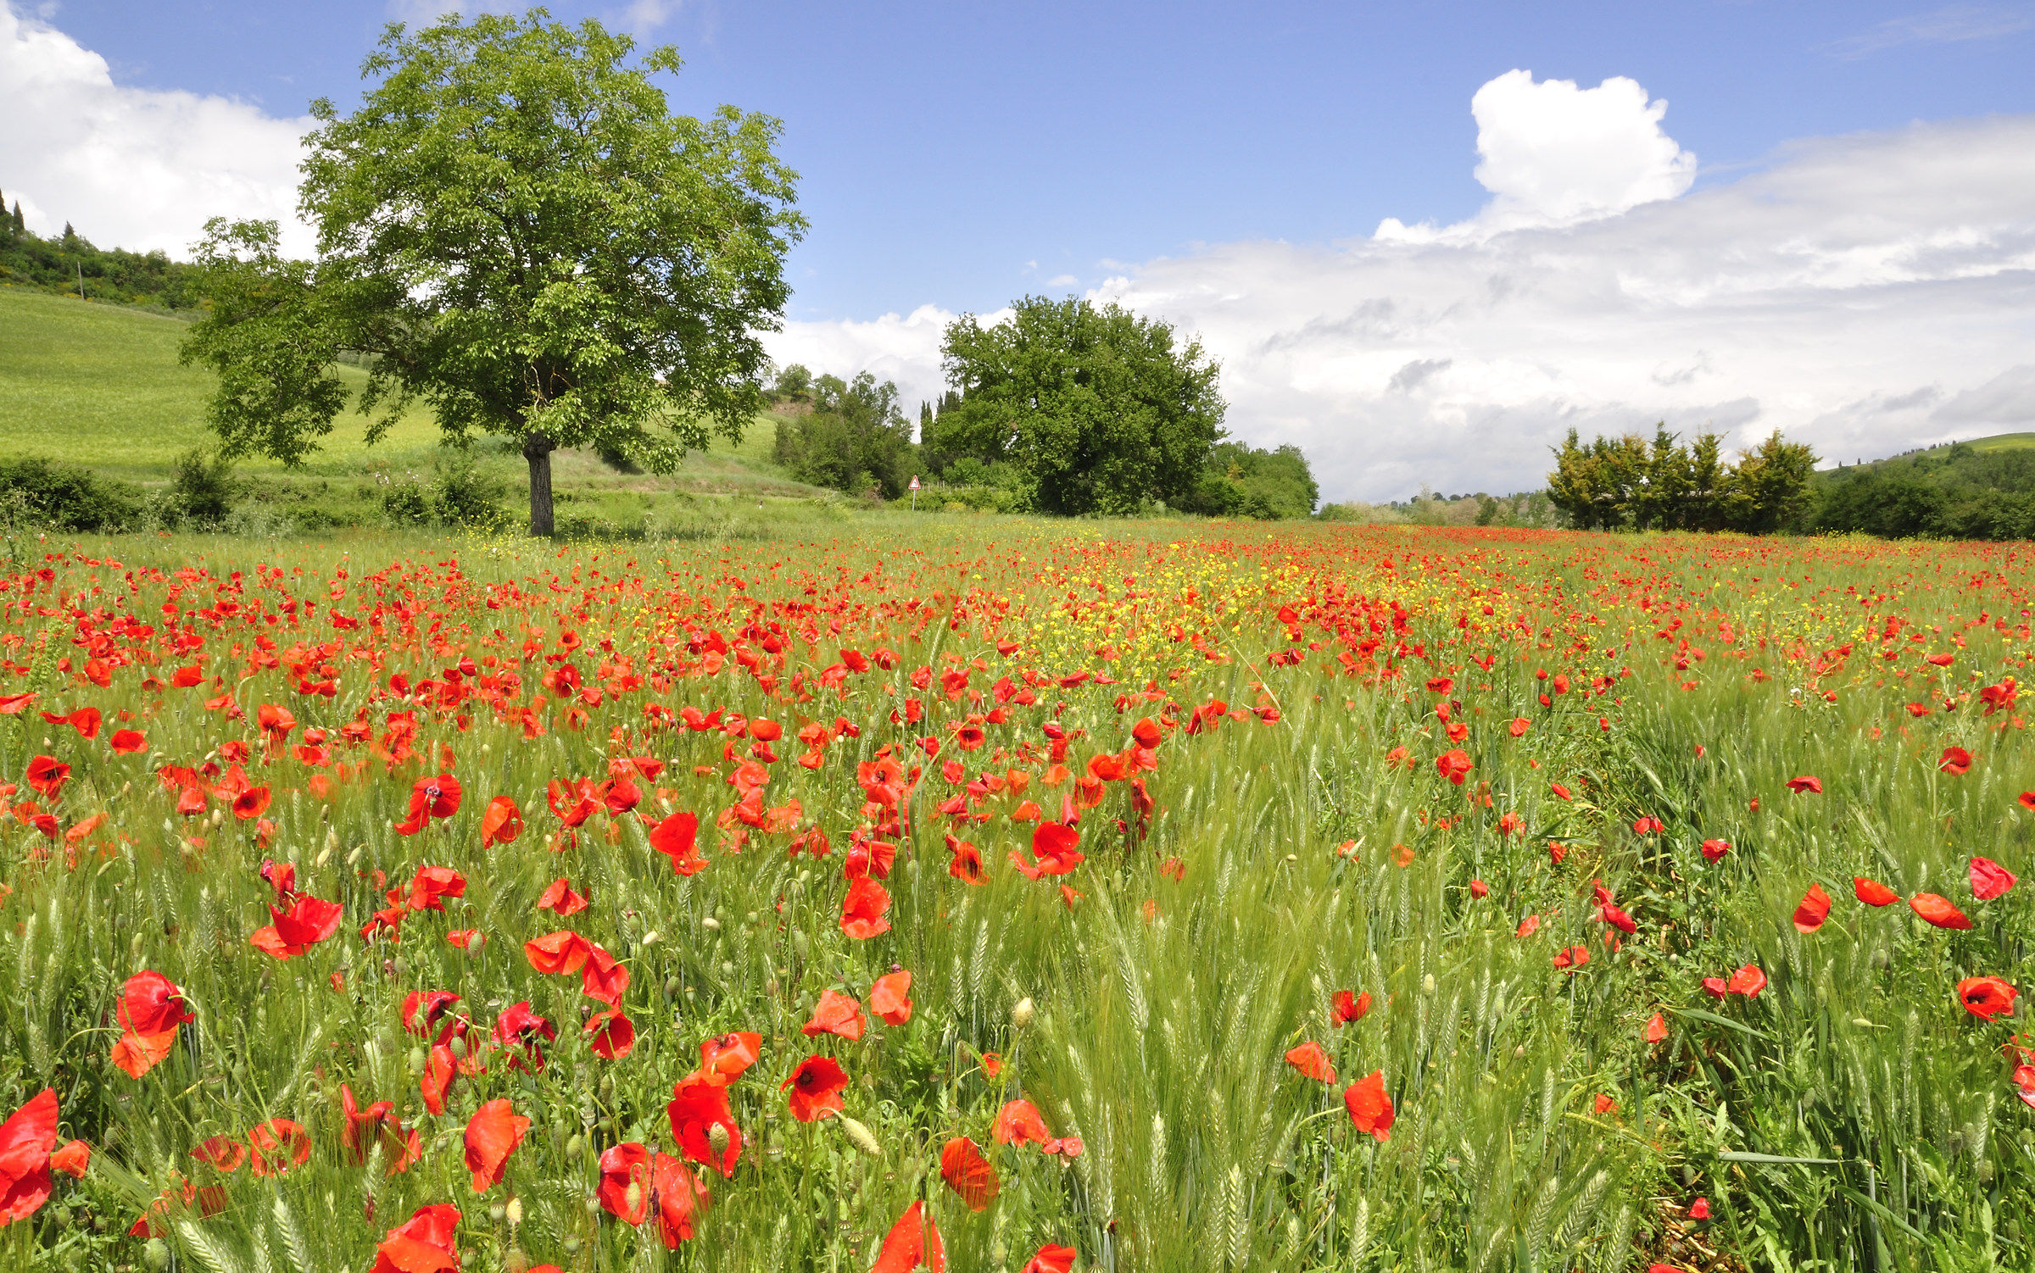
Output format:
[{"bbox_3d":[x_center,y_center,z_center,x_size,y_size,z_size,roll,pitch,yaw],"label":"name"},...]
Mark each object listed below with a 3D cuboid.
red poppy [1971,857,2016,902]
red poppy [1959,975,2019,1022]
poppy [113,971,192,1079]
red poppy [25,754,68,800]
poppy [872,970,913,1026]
[{"bbox_3d":[1.537,0.381,2.220,0.068,0.068,0.060,3,6,30],"label":"red poppy"},{"bbox_3d":[1.184,0.442,1.720,0.060,0.054,0.070,-4,7,-40],"label":"red poppy"},{"bbox_3d":[-0.786,0.352,1.280,0.065,0.097,0.073,5,7,45],"label":"poppy"},{"bbox_3d":[-1.893,0.276,2.750,0.062,0.087,0.081,5,7,43],"label":"red poppy"},{"bbox_3d":[-0.150,0.436,1.700,0.048,0.063,0.050,-1,5,-11],"label":"poppy"}]

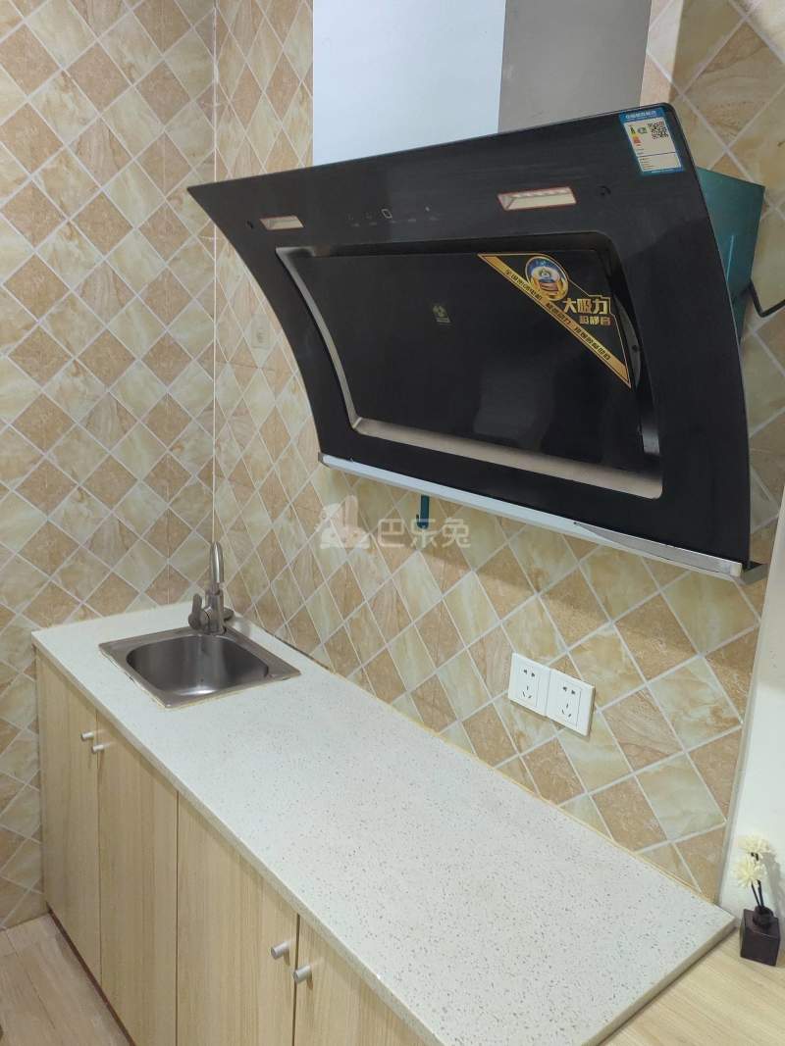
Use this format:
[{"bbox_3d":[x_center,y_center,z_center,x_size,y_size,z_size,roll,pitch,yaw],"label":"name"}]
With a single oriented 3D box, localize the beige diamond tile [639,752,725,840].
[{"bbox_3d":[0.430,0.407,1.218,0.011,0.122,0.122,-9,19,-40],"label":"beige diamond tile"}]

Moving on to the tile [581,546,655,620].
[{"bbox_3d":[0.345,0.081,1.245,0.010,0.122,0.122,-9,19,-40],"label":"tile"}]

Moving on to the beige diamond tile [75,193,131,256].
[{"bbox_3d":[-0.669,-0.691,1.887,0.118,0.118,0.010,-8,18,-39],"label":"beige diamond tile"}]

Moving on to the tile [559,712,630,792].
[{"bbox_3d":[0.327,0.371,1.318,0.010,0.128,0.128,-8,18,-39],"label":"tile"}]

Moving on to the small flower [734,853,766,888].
[{"bbox_3d":[0.480,0.467,1.095,0.043,0.044,0.040,11,16,27],"label":"small flower"}]

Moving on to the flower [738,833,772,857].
[{"bbox_3d":[0.489,0.436,1.102,0.045,0.032,0.045,-9,19,-40],"label":"flower"}]

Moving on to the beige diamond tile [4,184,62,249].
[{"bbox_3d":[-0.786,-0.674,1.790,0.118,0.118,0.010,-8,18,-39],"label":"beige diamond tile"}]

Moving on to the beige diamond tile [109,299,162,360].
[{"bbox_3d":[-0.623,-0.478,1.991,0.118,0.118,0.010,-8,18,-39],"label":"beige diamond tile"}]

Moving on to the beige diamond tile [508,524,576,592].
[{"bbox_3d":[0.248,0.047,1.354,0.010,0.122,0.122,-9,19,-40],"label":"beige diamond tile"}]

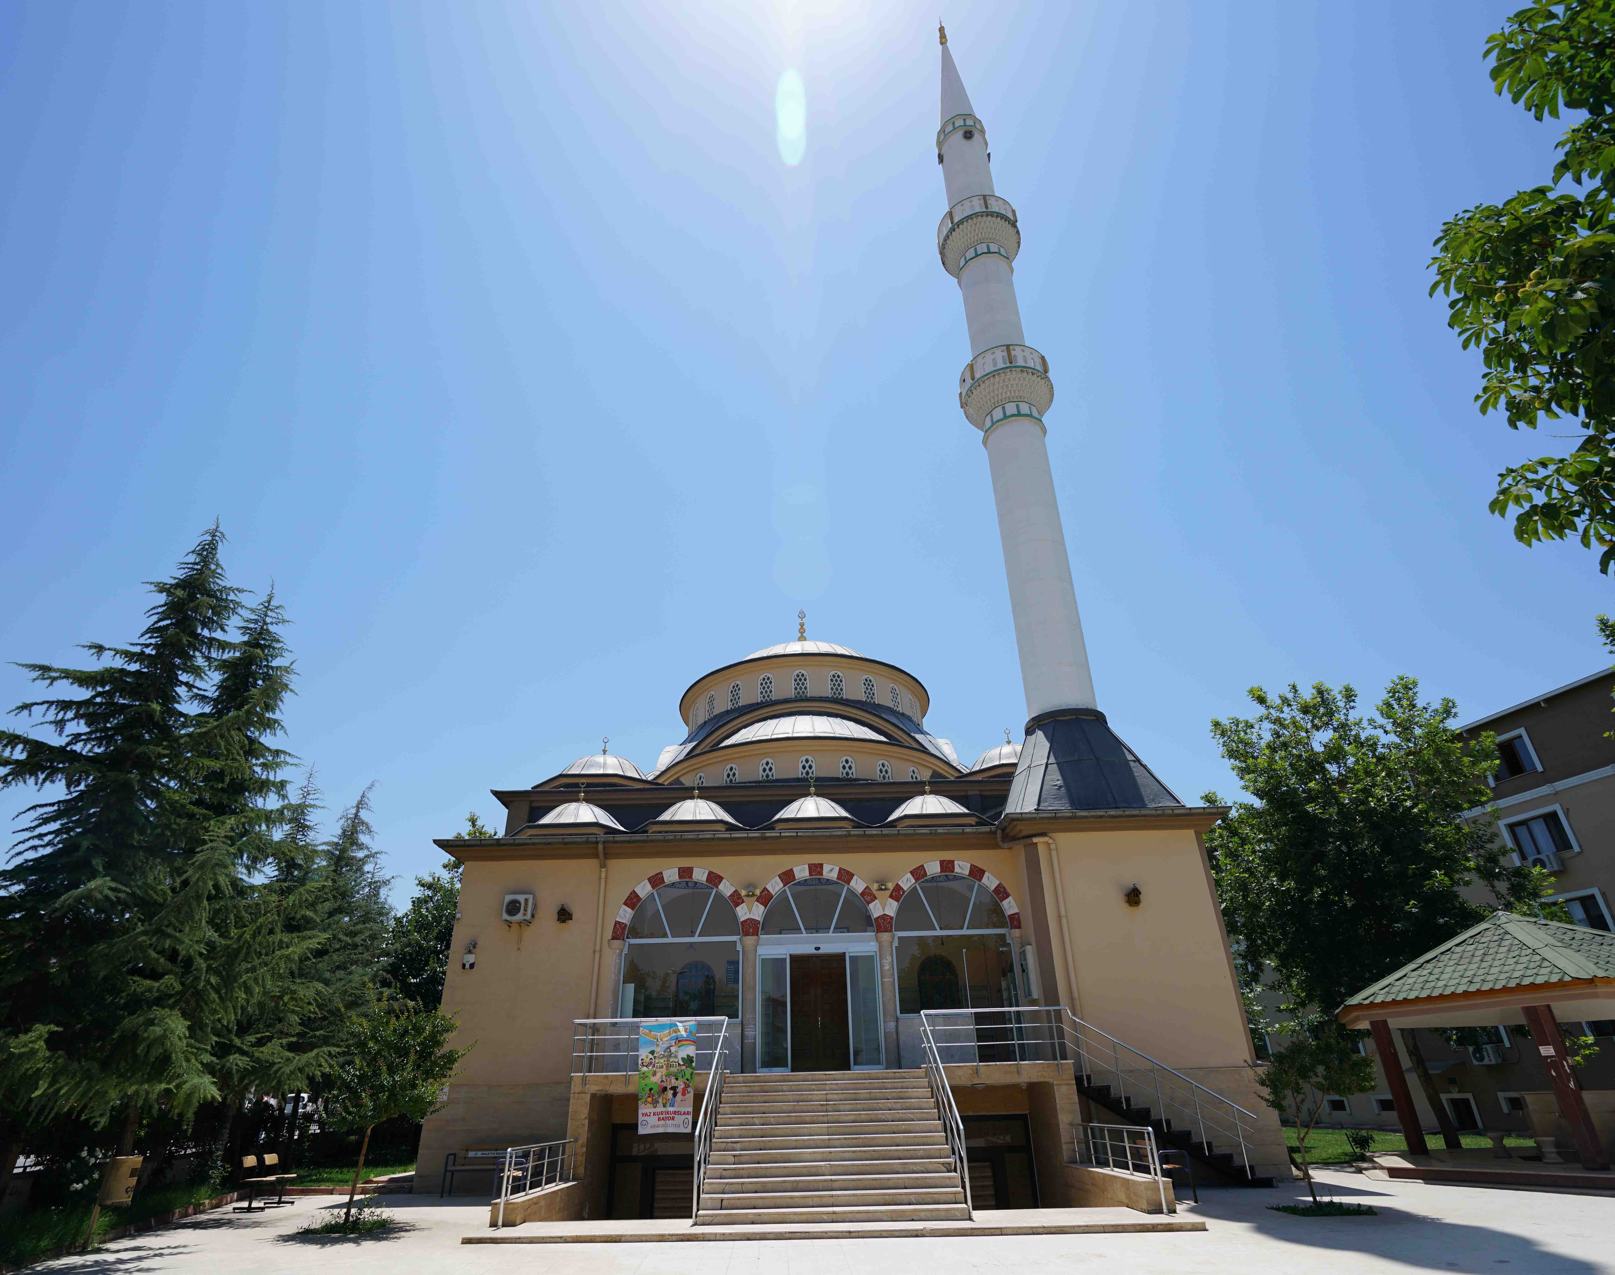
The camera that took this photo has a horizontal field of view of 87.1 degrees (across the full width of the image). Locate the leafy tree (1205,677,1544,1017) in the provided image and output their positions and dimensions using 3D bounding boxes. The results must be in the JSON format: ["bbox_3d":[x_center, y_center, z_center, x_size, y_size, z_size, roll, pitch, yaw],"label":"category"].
[{"bbox_3d":[15.559,7.214,22.968,9.200,11.700,9.000,-1,-28,0],"label":"leafy tree"}]

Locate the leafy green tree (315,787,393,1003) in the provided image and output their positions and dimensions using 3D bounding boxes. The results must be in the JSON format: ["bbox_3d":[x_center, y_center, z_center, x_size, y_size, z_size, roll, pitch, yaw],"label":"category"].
[{"bbox_3d":[-16.061,11.110,29.436,5.000,12.200,5.000,-1,-28,0],"label":"leafy green tree"}]

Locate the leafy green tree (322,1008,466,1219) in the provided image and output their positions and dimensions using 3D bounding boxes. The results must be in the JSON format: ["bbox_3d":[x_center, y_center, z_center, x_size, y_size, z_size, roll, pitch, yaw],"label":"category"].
[{"bbox_3d":[-7.073,7.866,14.251,2.500,3.250,2.400,-1,-28,0],"label":"leafy green tree"}]

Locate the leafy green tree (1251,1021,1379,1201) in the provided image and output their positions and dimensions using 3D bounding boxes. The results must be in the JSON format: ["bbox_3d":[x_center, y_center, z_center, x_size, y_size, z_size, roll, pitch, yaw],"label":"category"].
[{"bbox_3d":[8.172,7.467,13.484,2.000,2.550,1.900,-1,-28,0],"label":"leafy green tree"}]

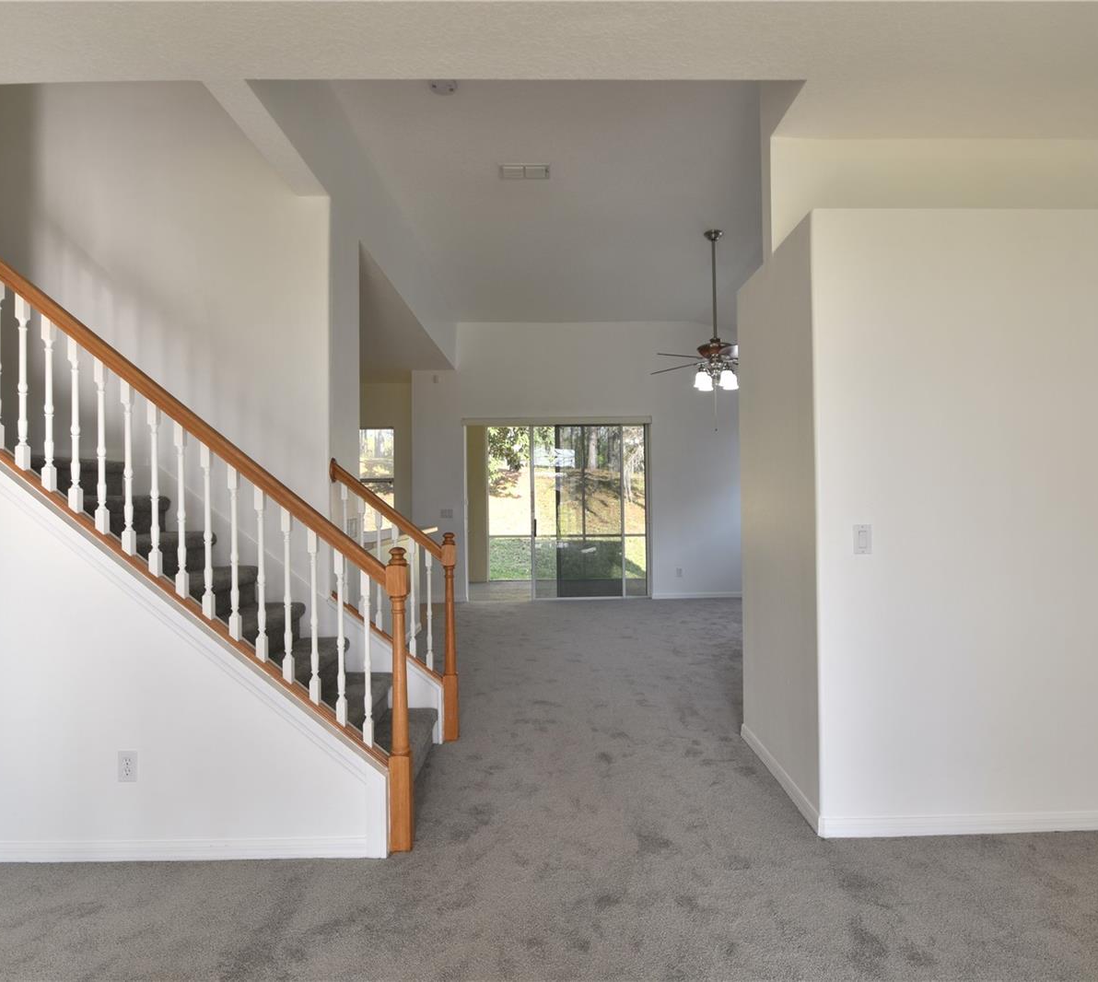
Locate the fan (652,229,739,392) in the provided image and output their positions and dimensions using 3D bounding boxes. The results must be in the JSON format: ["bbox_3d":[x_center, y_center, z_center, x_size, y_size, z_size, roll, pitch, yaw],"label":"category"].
[{"bbox_3d":[1.510,-1.615,5.560,1.340,1.420,1.340,-1,-1,0],"label":"fan"}]

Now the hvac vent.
[{"bbox_3d":[-0.178,-2.350,4.530,0.380,0.035,0.205,-1,-1,0],"label":"hvac vent"}]

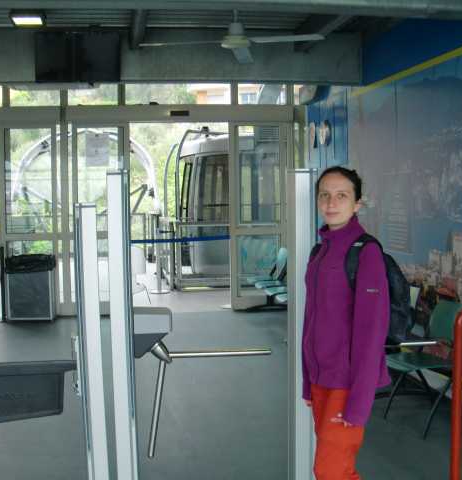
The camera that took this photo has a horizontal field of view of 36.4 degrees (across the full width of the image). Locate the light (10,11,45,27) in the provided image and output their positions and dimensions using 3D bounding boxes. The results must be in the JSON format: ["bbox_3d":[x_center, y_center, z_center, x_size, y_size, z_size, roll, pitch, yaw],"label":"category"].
[{"bbox_3d":[-1.700,-1.846,5.870,0.290,0.090,0.340,-2,5,-7],"label":"light"}]

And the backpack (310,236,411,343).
[{"bbox_3d":[0.477,0.178,2.530,0.270,0.420,0.300,-5,6,-39],"label":"backpack"}]

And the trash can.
[{"bbox_3d":[-2.450,0.560,8.586,0.560,0.790,0.400,-2,5,-7],"label":"trash can"}]

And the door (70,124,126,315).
[{"bbox_3d":[-1.629,-0.249,8.640,0.710,2.331,0.060,-2,5,-7],"label":"door"}]

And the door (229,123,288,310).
[{"bbox_3d":[0.338,-0.294,8.799,0.740,2.343,0.060,-2,5,-7],"label":"door"}]

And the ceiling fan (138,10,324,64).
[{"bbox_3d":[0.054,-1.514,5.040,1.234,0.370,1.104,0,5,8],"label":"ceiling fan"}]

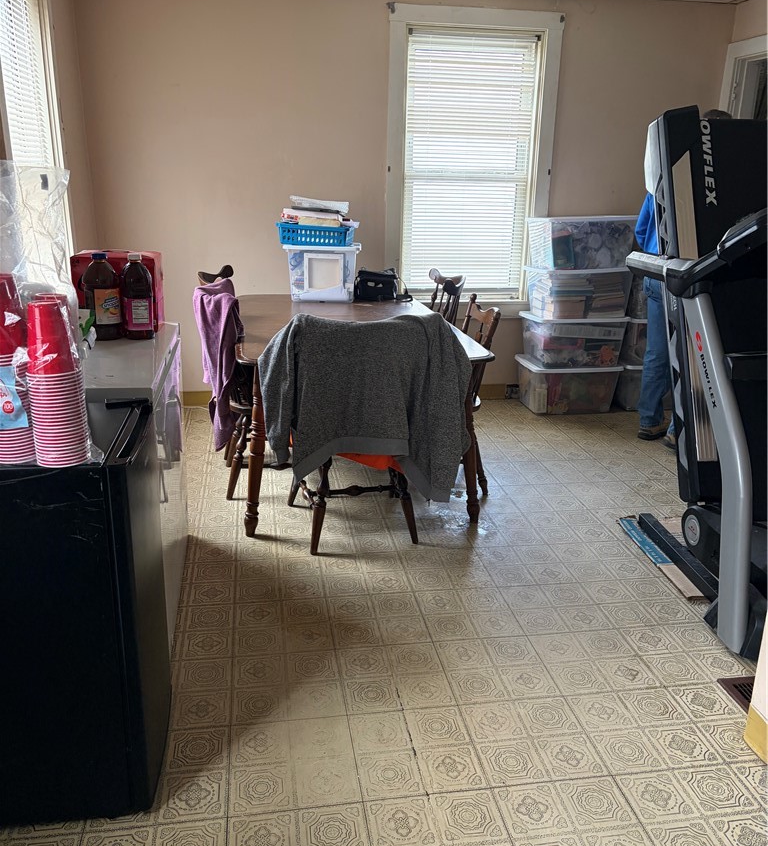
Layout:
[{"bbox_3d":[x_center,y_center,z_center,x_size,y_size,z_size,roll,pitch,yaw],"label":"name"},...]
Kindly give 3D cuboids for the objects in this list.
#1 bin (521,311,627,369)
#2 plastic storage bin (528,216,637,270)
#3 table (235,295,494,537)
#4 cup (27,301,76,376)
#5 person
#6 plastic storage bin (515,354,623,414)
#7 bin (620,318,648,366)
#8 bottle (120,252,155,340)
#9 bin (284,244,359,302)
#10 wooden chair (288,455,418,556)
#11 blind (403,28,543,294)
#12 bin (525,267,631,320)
[{"bbox_3d":[1.184,-0.537,4.869,0.585,0.315,0.410,-2,18,-9],"label":"bin"},{"bbox_3d":[1.185,-1.091,4.653,0.575,0.302,0.388,-3,18,-12],"label":"plastic storage bin"},{"bbox_3d":[-0.199,-0.123,3.685,0.970,0.740,1.650,-2,18,-9],"label":"table"},{"bbox_3d":[-0.624,-0.157,1.437,0.095,0.122,0.095,-2,18,-9],"label":"cup"},{"bbox_3d":[1.649,-0.732,4.101,0.480,1.740,0.480,-4,18,-16],"label":"person"},{"bbox_3d":[1.175,-0.257,4.961,0.585,0.305,0.410,-2,18,-9],"label":"plastic storage bin"},{"bbox_3d":[1.771,-0.553,4.965,0.580,0.310,0.410,-2,18,-9],"label":"bin"},{"bbox_3d":[-0.825,-0.426,2.572,0.109,0.278,0.109,-1,18,-9],"label":"bottle"},{"bbox_3d":[-0.321,-0.799,4.112,0.385,0.288,0.270,2,17,3],"label":"bin"},{"bbox_3d":[-0.109,-0.014,3.041,0.500,0.925,0.580,-3,18,-13],"label":"wooden chair"},{"bbox_3d":[0.512,-1.548,4.683,0.780,1.490,0.050,-2,18,-9],"label":"blind"},{"bbox_3d":[1.189,-0.808,4.743,0.575,0.302,0.388,-3,18,-13],"label":"bin"}]

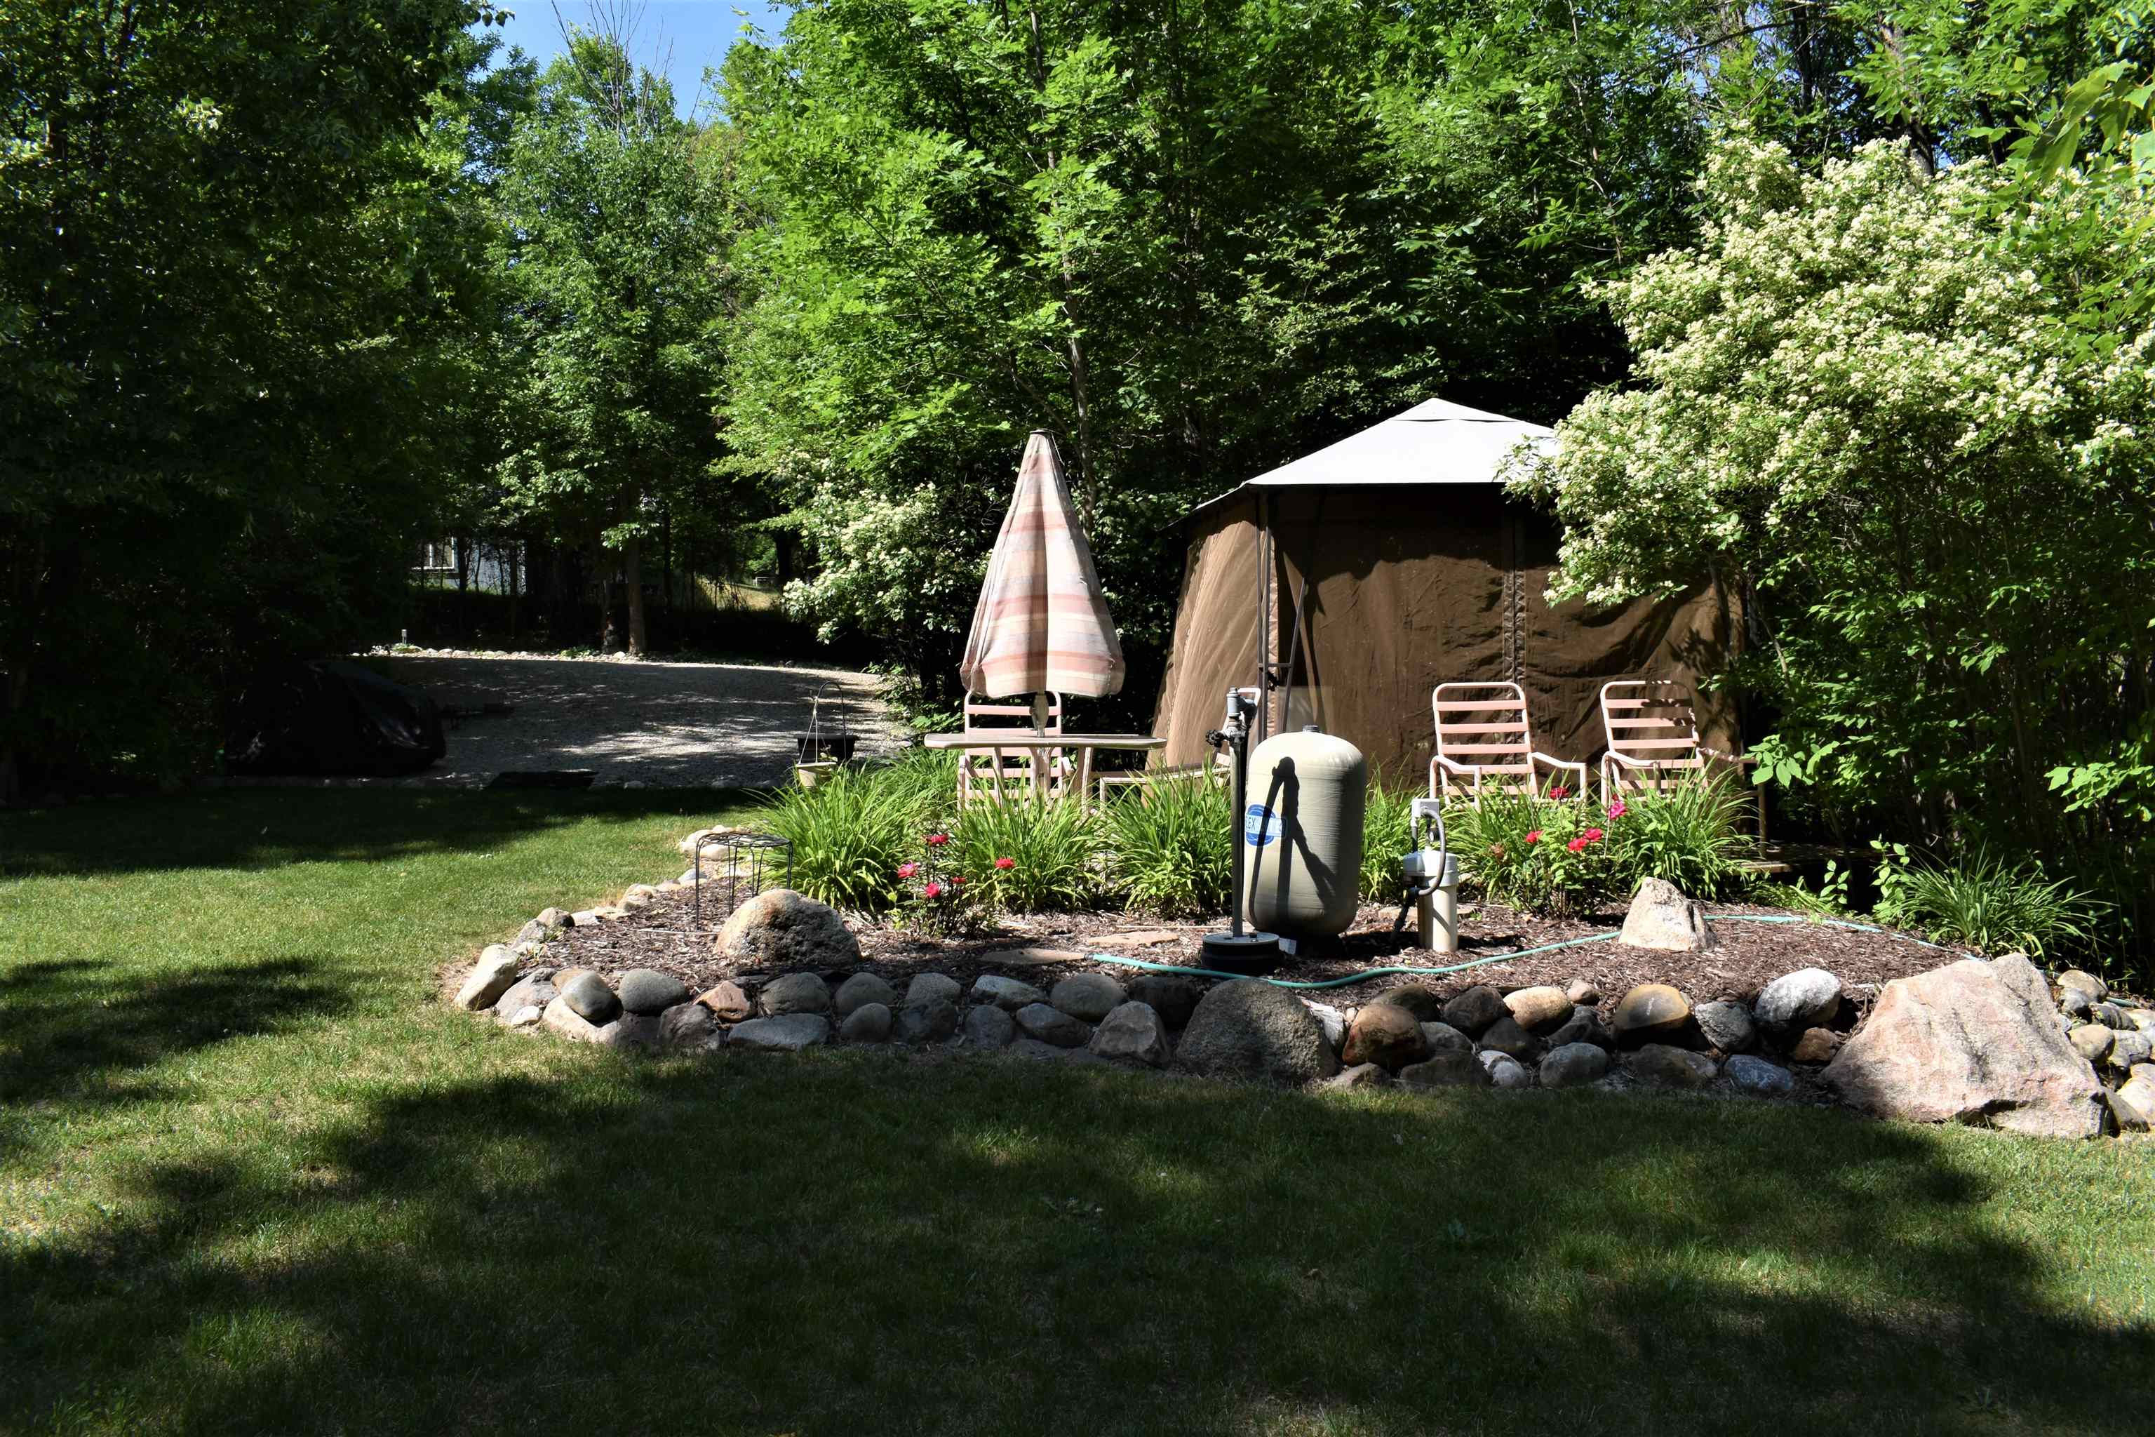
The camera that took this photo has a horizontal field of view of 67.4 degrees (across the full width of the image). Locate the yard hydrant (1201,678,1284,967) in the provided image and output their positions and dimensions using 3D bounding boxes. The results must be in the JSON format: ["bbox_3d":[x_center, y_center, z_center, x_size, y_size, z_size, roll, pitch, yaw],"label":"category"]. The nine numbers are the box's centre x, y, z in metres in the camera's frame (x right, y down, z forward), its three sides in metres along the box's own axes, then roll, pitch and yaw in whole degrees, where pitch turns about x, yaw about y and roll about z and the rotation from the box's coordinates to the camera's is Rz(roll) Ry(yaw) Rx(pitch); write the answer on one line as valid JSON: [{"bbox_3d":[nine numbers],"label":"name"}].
[{"bbox_3d":[0.640,0.424,6.370,0.310,1.100,0.310,0,1,0],"label":"yard hydrant"}]

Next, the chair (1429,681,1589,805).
[{"bbox_3d":[2.350,0.296,9.038,0.640,0.990,0.780,0,1,-18],"label":"chair"}]

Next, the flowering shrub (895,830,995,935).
[{"bbox_3d":[-0.600,0.741,7.266,0.440,0.430,0.420,0,1,0],"label":"flowering shrub"}]

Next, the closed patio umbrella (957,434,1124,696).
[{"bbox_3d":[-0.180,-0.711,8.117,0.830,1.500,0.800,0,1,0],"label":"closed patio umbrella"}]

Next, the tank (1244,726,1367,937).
[{"bbox_3d":[1.020,0.499,7.261,0.530,0.955,0.530,0,1,0],"label":"tank"}]

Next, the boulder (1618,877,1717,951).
[{"bbox_3d":[2.510,0.814,6.897,0.410,0.300,0.340,0,1,0],"label":"boulder"}]

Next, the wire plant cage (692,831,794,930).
[{"bbox_3d":[-1.550,0.761,7.516,0.470,0.420,0.450,0,1,0],"label":"wire plant cage"}]

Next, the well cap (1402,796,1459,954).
[{"bbox_3d":[1.480,0.648,6.784,0.240,0.635,0.240,0,1,0],"label":"well cap"}]

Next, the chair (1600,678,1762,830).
[{"bbox_3d":[3.490,0.287,9.508,0.640,0.990,0.780,0,1,-20],"label":"chair"}]

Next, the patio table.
[{"bbox_3d":[-0.165,0.451,8.140,1.200,0.715,1.130,0,1,0],"label":"patio table"}]

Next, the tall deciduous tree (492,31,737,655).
[{"bbox_3d":[-7.700,-6.283,26.881,4.100,10.500,4.100,0,1,0],"label":"tall deciduous tree"}]

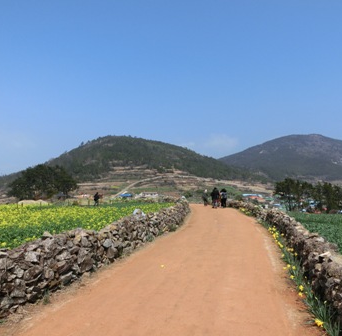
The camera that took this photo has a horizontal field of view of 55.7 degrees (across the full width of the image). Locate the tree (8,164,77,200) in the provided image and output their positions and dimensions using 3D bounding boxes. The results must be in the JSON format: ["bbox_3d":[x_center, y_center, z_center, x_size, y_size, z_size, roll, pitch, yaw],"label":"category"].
[{"bbox_3d":[-33.764,3.810,85.000,17.300,9.400,13.000,0,-3,0],"label":"tree"}]

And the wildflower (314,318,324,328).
[{"bbox_3d":[1.505,1.586,3.300,0.095,0.090,0.085,0,-3,0],"label":"wildflower"}]

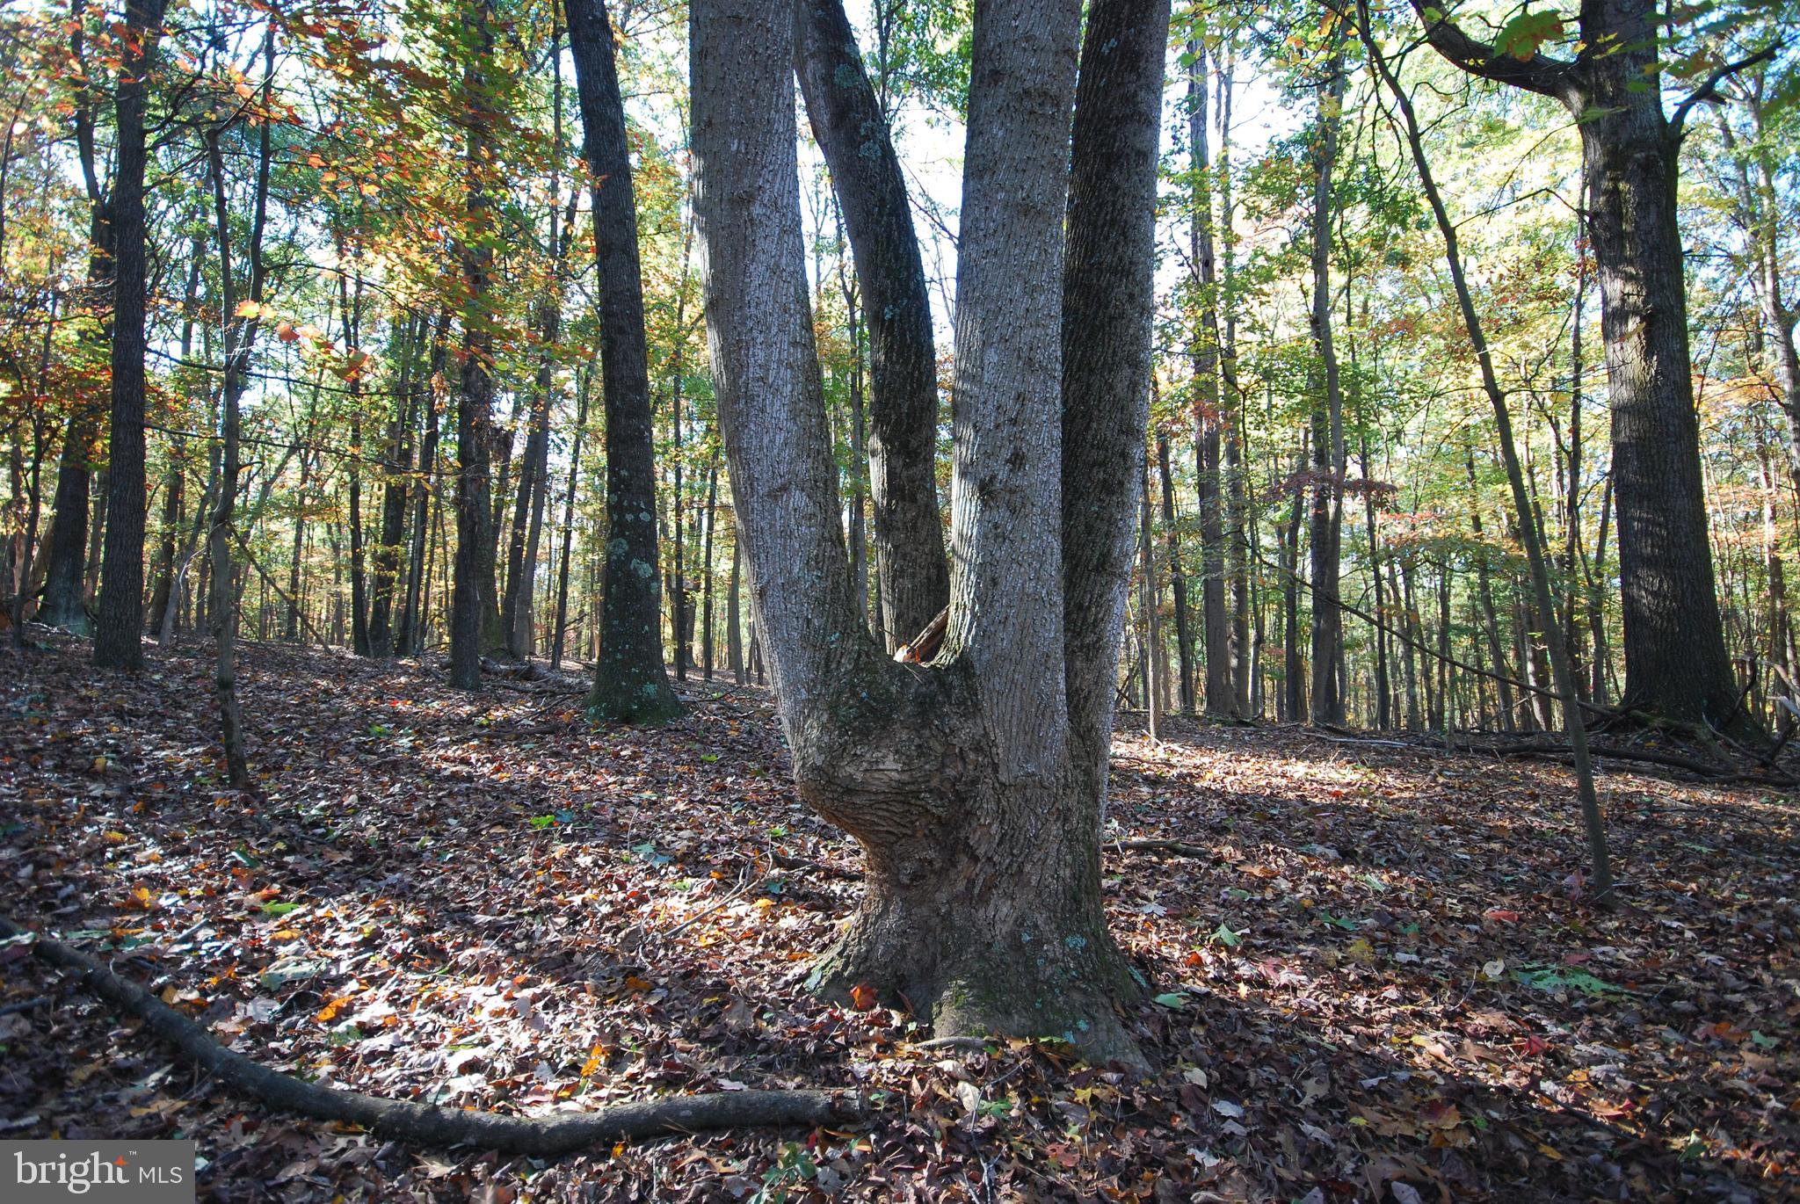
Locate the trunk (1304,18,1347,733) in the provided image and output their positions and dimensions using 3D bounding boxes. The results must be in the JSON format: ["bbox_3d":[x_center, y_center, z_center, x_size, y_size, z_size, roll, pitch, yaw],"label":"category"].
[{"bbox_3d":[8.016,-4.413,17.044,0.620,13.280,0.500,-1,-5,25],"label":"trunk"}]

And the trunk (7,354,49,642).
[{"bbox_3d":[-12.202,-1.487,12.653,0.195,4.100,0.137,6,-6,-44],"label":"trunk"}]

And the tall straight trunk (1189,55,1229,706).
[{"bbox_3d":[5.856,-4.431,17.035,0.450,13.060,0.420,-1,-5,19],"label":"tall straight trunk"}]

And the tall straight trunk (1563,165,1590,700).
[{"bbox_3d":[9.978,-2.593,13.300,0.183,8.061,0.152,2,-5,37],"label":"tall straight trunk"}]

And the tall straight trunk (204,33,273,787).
[{"bbox_3d":[-4.250,-1.267,5.782,0.402,4.873,0.210,0,-5,-36],"label":"tall straight trunk"}]

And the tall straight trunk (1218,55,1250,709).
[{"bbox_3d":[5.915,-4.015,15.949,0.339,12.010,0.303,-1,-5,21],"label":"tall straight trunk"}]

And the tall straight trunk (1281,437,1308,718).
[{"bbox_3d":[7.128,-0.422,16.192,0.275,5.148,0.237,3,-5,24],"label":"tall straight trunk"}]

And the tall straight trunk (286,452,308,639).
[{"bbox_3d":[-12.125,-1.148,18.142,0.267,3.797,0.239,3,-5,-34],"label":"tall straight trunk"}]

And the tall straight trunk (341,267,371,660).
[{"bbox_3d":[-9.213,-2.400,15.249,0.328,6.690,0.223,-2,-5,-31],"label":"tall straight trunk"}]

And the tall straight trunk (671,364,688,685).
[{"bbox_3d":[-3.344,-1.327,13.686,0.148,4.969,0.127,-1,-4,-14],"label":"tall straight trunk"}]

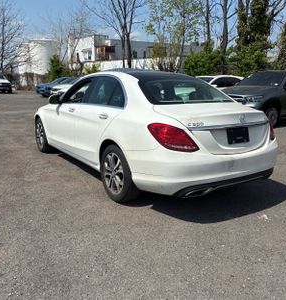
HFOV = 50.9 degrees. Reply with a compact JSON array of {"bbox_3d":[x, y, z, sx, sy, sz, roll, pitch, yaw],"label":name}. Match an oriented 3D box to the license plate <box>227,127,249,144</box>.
[{"bbox_3d":[0.932,-0.141,2.922,0.305,0.155,0.020,-9,16,-33],"label":"license plate"}]

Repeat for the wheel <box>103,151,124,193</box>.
[{"bbox_3d":[-0.259,0.251,3.374,0.160,0.460,0.460,-9,16,-33],"label":"wheel"}]

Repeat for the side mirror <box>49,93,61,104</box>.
[{"bbox_3d":[-1.316,-0.770,4.526,0.220,0.160,0.130,-9,16,-33],"label":"side mirror"}]

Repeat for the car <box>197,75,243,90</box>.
[{"bbox_3d":[3.146,-2.643,13.562,4.650,1.450,1.820,-9,16,-32],"label":"car"}]

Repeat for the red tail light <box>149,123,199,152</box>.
[{"bbox_3d":[0.263,-0.112,2.667,0.330,0.245,0.380,-9,16,-33],"label":"red tail light"}]

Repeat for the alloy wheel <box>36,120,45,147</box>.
[{"bbox_3d":[-1.853,-0.305,5.657,0.160,0.460,0.460,-9,16,-33],"label":"alloy wheel"}]

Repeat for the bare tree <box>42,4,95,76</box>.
[{"bbox_3d":[-7.643,-10.539,31.392,5.000,8.774,4.800,0,14,0],"label":"bare tree"}]

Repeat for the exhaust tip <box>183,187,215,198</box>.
[{"bbox_3d":[0.497,0.369,2.705,0.300,0.075,0.120,-9,16,-33],"label":"exhaust tip"}]

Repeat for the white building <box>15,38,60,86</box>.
[{"bbox_3d":[-17.689,-14.714,50.957,7.200,7.613,7.000,-4,14,-17],"label":"white building"}]

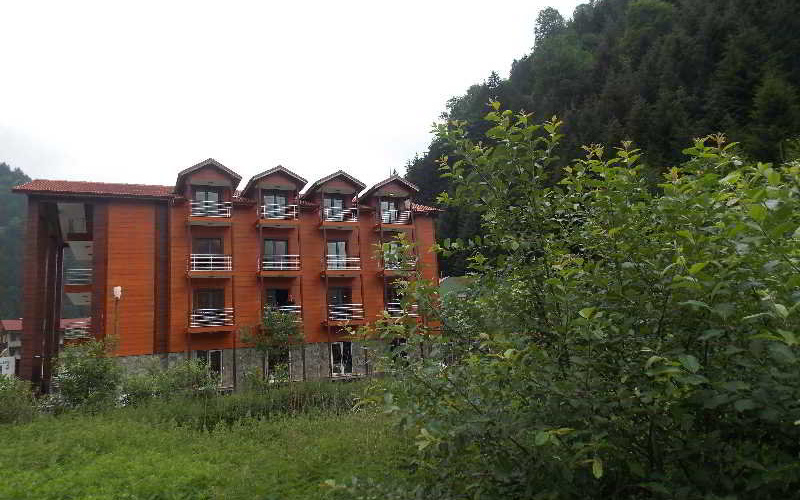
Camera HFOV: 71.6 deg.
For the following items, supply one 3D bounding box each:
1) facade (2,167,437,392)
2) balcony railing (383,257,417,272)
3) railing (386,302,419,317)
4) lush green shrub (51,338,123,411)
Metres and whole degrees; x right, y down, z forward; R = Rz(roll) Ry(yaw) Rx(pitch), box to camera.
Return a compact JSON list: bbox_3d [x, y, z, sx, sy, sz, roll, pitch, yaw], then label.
[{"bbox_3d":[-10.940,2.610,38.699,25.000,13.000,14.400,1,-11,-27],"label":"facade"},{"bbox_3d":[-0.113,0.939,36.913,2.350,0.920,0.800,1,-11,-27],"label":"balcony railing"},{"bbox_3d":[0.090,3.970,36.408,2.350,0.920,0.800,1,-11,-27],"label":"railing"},{"bbox_3d":[-11.869,4.713,21.000,2.700,2.750,2.500,1,-11,-27],"label":"lush green shrub"}]

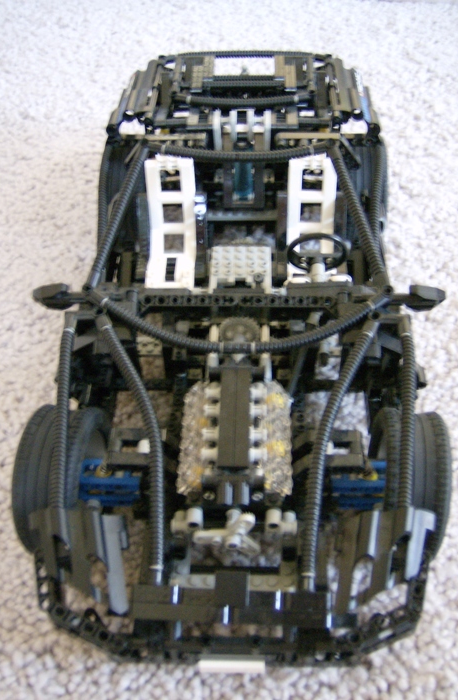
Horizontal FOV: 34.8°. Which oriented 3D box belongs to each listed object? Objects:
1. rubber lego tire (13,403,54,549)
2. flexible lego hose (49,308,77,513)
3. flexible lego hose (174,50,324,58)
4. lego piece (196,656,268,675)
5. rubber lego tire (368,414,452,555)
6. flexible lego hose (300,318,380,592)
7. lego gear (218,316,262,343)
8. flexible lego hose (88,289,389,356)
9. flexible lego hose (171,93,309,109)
[{"bbox_3d":[-0.090,0.072,0.409,0.036,0.082,0.082,3,47,4],"label":"rubber lego tire"},{"bbox_3d":[-0.085,0.028,0.377,0.009,0.010,0.116,-2,61,-1],"label":"flexible lego hose"},{"bbox_3d":[0.017,-0.244,0.605,0.119,0.007,0.013,0,47,2],"label":"flexible lego hose"},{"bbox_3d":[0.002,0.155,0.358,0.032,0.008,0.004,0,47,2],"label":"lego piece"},{"bbox_3d":[0.097,0.073,0.405,0.036,0.082,0.082,3,47,4],"label":"rubber lego tire"},{"bbox_3d":[0.054,0.046,0.372,0.018,0.017,0.157,13,68,14],"label":"flexible lego hose"},{"bbox_3d":[0.007,-0.010,0.458,0.025,0.025,0.008,1,44,2],"label":"lego gear"},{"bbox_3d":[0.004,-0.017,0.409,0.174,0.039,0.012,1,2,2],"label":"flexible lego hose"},{"bbox_3d":[0.009,-0.187,0.544,0.106,0.009,0.020,1,44,2],"label":"flexible lego hose"}]

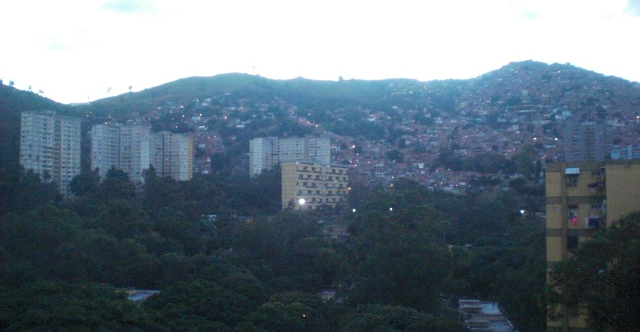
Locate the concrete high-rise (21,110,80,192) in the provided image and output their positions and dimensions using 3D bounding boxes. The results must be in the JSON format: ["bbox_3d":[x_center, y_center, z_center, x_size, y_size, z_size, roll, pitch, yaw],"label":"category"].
[{"bbox_3d":[-157.401,-6.346,412.000,11.173,48.195,32.062,-1,-3,33],"label":"concrete high-rise"}]

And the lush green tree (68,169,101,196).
[{"bbox_3d":[-131.728,9.628,393.000,16.471,15.804,15.556,1,-2,-19],"label":"lush green tree"}]

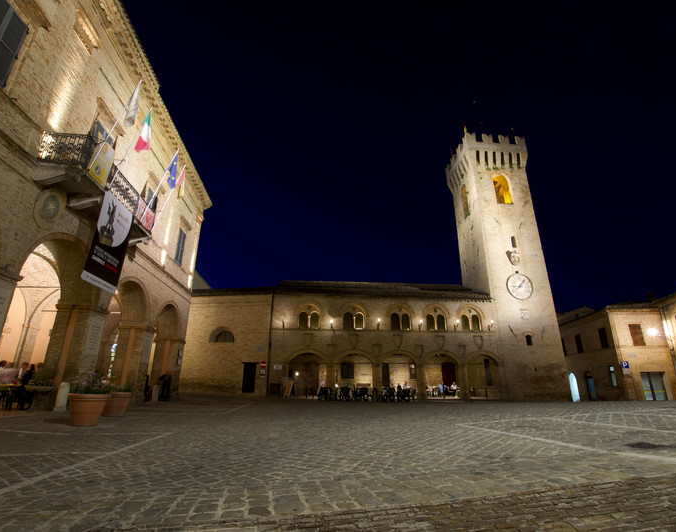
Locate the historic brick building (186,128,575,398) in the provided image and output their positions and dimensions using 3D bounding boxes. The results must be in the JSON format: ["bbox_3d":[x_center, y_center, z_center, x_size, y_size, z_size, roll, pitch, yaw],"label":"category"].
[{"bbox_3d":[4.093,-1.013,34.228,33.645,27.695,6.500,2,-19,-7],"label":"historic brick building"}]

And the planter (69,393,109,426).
[{"bbox_3d":[-7.321,4.197,9.747,0.970,0.790,0.970,0,-18,0],"label":"planter"}]

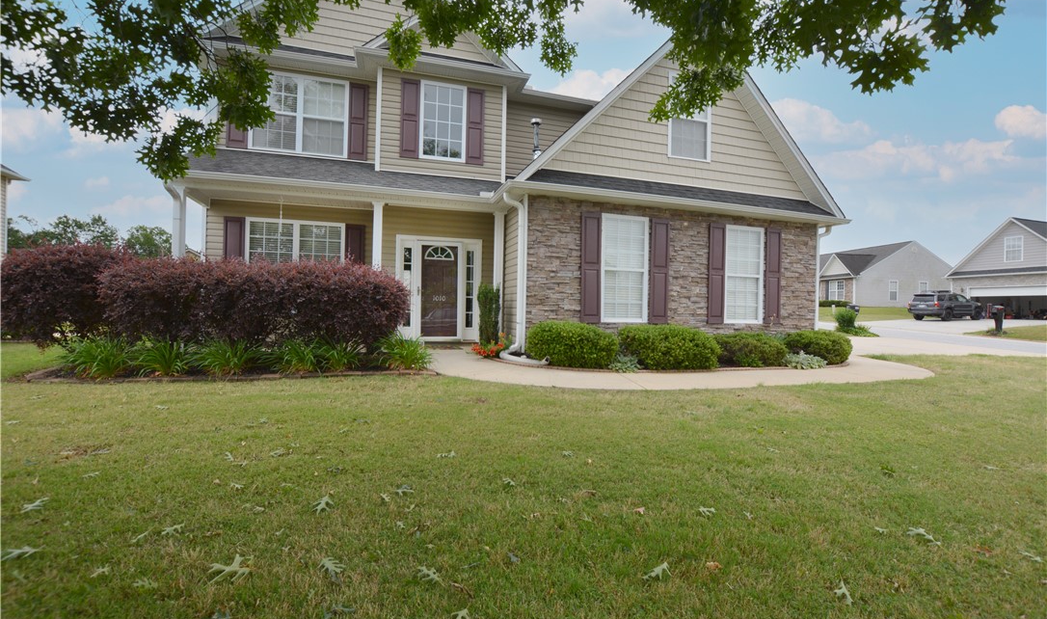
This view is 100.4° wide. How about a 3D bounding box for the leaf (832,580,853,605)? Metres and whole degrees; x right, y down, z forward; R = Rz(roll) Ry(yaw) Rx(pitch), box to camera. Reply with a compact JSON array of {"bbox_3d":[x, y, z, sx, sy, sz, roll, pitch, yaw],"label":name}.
[{"bbox_3d":[1.130,1.001,1.543,0.055,0.030,0.110,1,0,22],"label":"leaf"}]

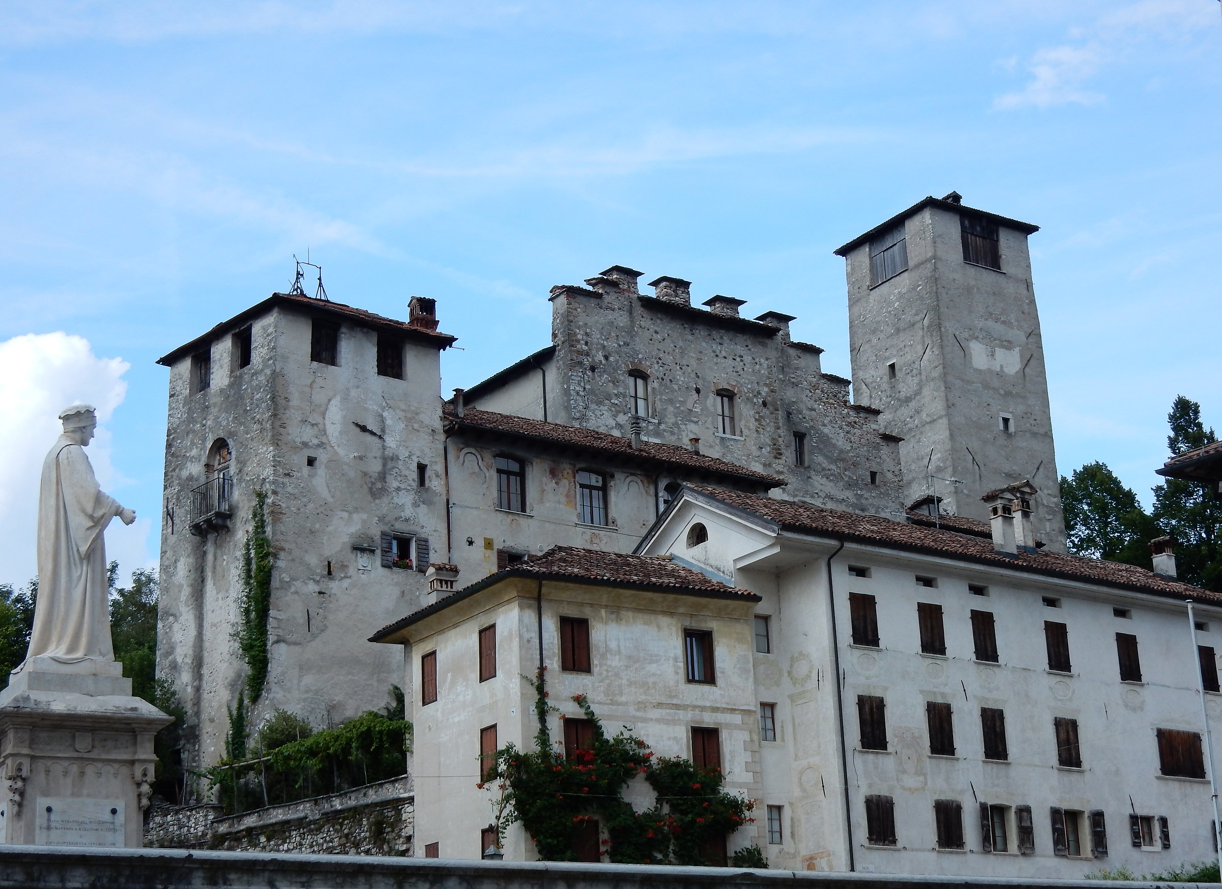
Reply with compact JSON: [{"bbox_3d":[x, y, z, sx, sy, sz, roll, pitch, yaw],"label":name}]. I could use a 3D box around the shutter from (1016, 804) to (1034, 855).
[{"bbox_3d":[12.978,11.986,66.021,0.580,1.460,0.080,11,-22,-35],"label":"shutter"}]

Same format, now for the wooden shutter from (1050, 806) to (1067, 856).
[{"bbox_3d":[14.183,12.217,66.878,0.540,1.460,0.080,11,-22,-35],"label":"wooden shutter"}]

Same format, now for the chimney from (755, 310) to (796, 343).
[{"bbox_3d":[7.079,-4.885,91.129,1.499,1.050,1.235,11,-22,-35],"label":"chimney"}]

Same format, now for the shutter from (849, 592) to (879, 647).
[{"bbox_3d":[6.841,4.736,57.111,0.993,1.412,0.060,11,-21,-38],"label":"shutter"}]

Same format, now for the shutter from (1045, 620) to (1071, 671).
[{"bbox_3d":[13.604,6.167,64.447,0.991,1.516,0.060,11,-21,-36],"label":"shutter"}]

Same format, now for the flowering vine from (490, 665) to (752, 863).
[{"bbox_3d":[0.329,9.016,57.229,8.246,5.589,1.000,8,-20,-30],"label":"flowering vine"}]

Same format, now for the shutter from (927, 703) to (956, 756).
[{"bbox_3d":[9.416,8.117,60.396,0.967,1.507,0.060,11,-21,-36],"label":"shutter"}]

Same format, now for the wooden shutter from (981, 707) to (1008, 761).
[{"bbox_3d":[12.007,9.097,66.384,1.003,1.617,0.080,11,-22,-35],"label":"wooden shutter"}]

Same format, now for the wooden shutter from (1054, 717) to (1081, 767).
[{"bbox_3d":[14.737,9.639,68.320,1.035,1.583,0.080,11,-22,-35],"label":"wooden shutter"}]

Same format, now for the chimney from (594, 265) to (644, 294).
[{"bbox_3d":[0.478,-6.903,91.579,1.574,1.150,1.214,11,-21,-38],"label":"chimney"}]

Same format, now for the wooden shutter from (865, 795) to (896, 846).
[{"bbox_3d":[7.091,9.875,55.585,1.054,1.318,0.060,11,-21,-38],"label":"wooden shutter"}]

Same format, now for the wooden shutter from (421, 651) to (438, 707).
[{"bbox_3d":[-5.278,6.820,61.746,0.060,1.489,0.913,8,-20,-30],"label":"wooden shutter"}]

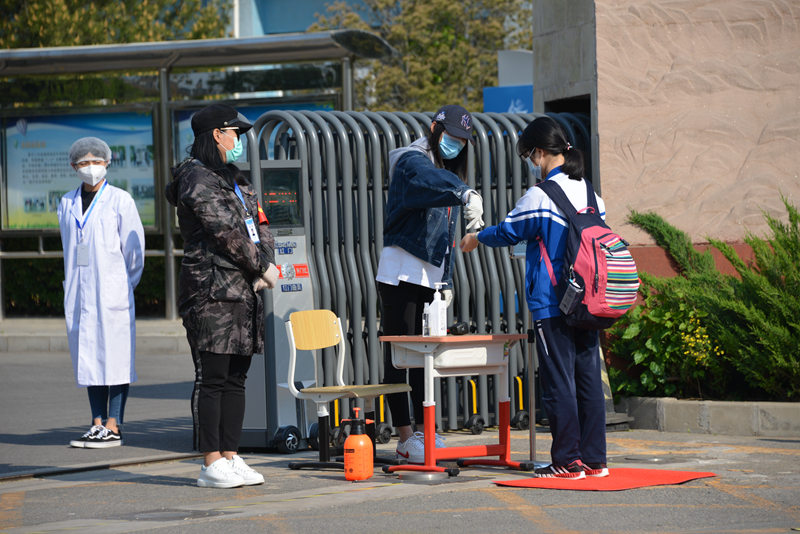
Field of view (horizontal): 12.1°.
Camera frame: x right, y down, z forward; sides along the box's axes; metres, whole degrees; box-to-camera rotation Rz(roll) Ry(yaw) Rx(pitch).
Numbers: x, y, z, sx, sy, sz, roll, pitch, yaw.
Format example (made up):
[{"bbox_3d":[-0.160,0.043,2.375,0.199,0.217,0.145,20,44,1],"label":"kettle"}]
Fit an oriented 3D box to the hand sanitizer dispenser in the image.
[{"bbox_3d":[0.173,0.192,16.950,0.090,0.238,0.070,0,1,12],"label":"hand sanitizer dispenser"}]

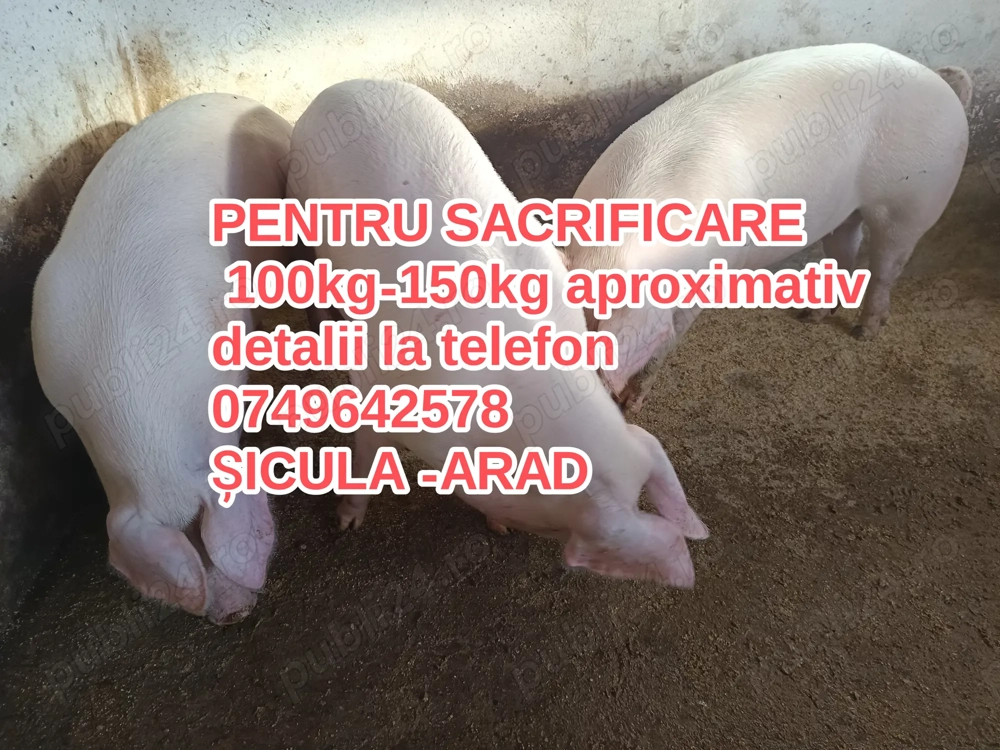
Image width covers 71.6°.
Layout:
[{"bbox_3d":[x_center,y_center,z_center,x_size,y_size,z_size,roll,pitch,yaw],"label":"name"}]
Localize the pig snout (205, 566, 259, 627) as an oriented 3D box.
[{"bbox_3d":[-0.472,0.383,1.220,0.085,0.080,0.090,-23,75,-24],"label":"pig snout"}]

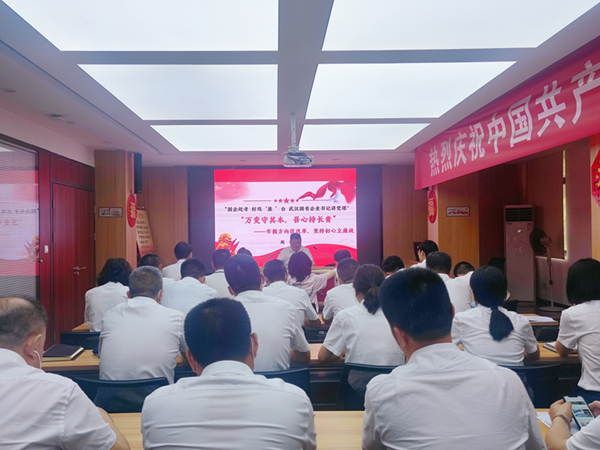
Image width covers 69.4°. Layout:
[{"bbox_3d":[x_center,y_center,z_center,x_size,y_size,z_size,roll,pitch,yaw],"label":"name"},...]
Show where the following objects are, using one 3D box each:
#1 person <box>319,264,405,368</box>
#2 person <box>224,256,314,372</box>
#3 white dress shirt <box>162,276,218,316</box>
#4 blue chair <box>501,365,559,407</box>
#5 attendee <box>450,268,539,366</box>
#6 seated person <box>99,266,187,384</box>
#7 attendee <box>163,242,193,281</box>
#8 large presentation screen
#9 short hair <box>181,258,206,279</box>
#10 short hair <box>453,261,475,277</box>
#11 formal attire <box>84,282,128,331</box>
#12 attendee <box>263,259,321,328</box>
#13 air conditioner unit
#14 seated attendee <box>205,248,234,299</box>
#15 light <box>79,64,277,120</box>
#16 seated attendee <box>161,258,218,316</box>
[{"bbox_3d":[0.327,0.838,2.285,0.480,1.279,0.740,0,-1,-6],"label":"person"},{"bbox_3d":[-0.217,0.814,2.205,0.490,1.333,0.740,0,-1,-5],"label":"person"},{"bbox_3d":[-0.777,0.637,3.104,0.480,0.550,0.360,-1,-1,-3],"label":"white dress shirt"},{"bbox_3d":[0.847,0.986,1.993,0.450,0.812,0.520,-1,-1,-3],"label":"blue chair"},{"bbox_3d":[0.945,0.839,2.286,0.480,1.263,0.750,-1,-1,-3],"label":"attendee"},{"bbox_3d":[-0.754,0.846,2.256,0.490,1.283,0.740,-1,-1,-1],"label":"seated person"},{"bbox_3d":[-1.173,0.816,4.412,0.480,1.300,0.700,-1,-1,7],"label":"attendee"},{"bbox_3d":[-0.260,-0.097,8.602,2.835,2.035,0.080,-1,-1,-3],"label":"large presentation screen"},{"bbox_3d":[-0.750,0.310,3.050,0.170,0.165,0.195,-1,-1,-3],"label":"short hair"},{"bbox_3d":[1.433,0.378,3.787,0.170,0.155,0.190,-1,-1,-3],"label":"short hair"},{"bbox_3d":[-1.217,0.624,2.932,0.400,0.500,0.300,-1,-1,0],"label":"formal attire"},{"bbox_3d":[-0.117,0.874,3.206,0.480,1.255,0.740,-1,-1,-3],"label":"attendee"},{"bbox_3d":[4.358,0.557,8.631,0.510,1.891,0.380,-1,-1,18],"label":"air conditioner unit"},{"bbox_3d":[-0.722,0.834,4.033,0.480,1.238,0.700,-1,-1,0],"label":"seated attendee"},{"bbox_3d":[-1.000,-1.267,4.239,1.560,0.060,1.650,-1,-1,-3],"label":"light"},{"bbox_3d":[-0.772,0.874,3.206,0.480,1.269,0.740,-1,-1,-3],"label":"seated attendee"}]

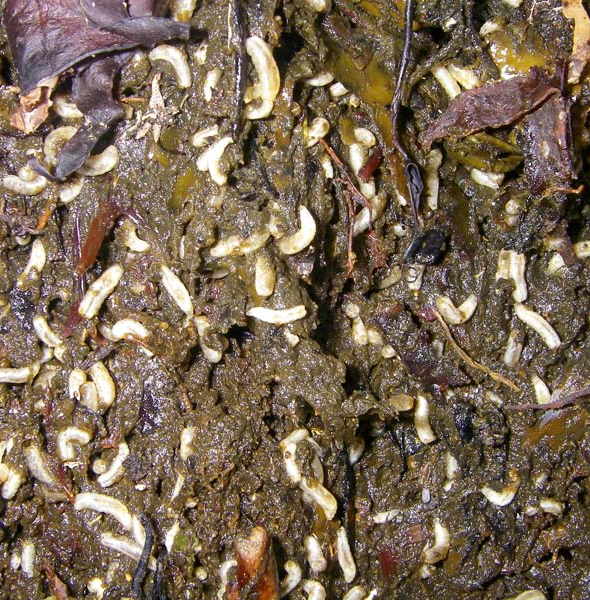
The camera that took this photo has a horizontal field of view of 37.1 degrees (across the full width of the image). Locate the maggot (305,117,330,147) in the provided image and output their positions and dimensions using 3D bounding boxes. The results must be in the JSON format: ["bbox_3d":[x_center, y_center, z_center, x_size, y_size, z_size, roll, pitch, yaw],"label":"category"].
[{"bbox_3d":[0.005,-0.035,0.183,0.004,0.003,0.007,34,80,6],"label":"maggot"}]

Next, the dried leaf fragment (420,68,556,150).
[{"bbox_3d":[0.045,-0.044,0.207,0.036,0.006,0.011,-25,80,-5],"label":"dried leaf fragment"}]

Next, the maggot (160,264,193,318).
[{"bbox_3d":[-0.024,-0.002,0.180,0.003,0.003,0.013,-33,80,-6],"label":"maggot"}]

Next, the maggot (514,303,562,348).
[{"bbox_3d":[0.055,0.006,0.198,0.005,0.003,0.013,-40,81,-8],"label":"maggot"}]

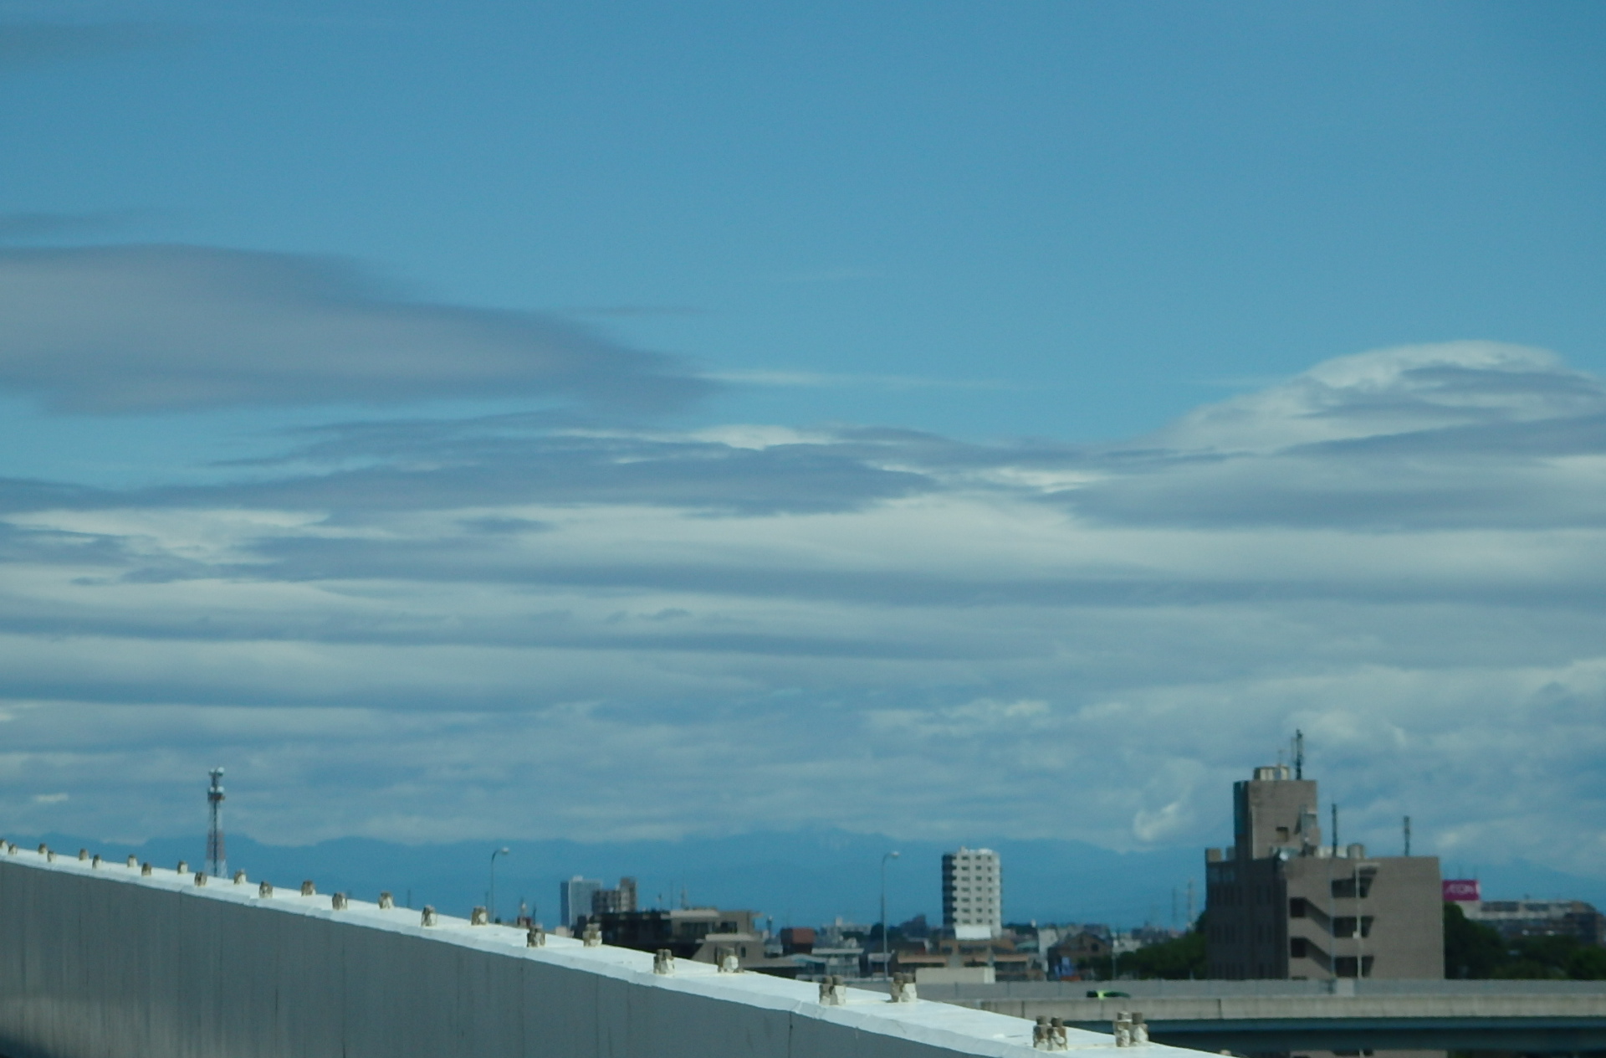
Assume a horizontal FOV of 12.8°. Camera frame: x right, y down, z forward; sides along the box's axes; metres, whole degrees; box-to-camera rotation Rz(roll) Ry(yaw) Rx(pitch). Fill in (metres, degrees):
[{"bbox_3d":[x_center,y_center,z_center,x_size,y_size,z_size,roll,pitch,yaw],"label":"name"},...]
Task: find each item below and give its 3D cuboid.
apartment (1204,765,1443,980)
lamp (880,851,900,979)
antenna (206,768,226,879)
[{"bbox_3d":[40.811,31.616,560.000,13.700,26.000,13.200,0,-3,-24],"label":"apartment"},{"bbox_3d":[5.980,26.632,490.000,0.400,9.200,1.900,1,-4,-40],"label":"lamp"},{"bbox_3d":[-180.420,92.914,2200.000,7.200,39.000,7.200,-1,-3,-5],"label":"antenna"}]

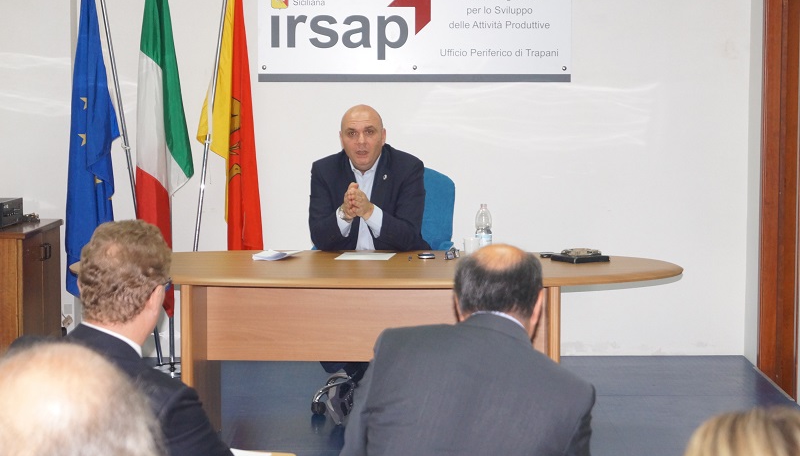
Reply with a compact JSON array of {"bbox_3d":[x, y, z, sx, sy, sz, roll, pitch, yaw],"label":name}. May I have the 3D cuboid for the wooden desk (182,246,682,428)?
[{"bbox_3d":[-0.087,0.505,7.072,2.340,0.727,1.040,0,5,1],"label":"wooden desk"}]

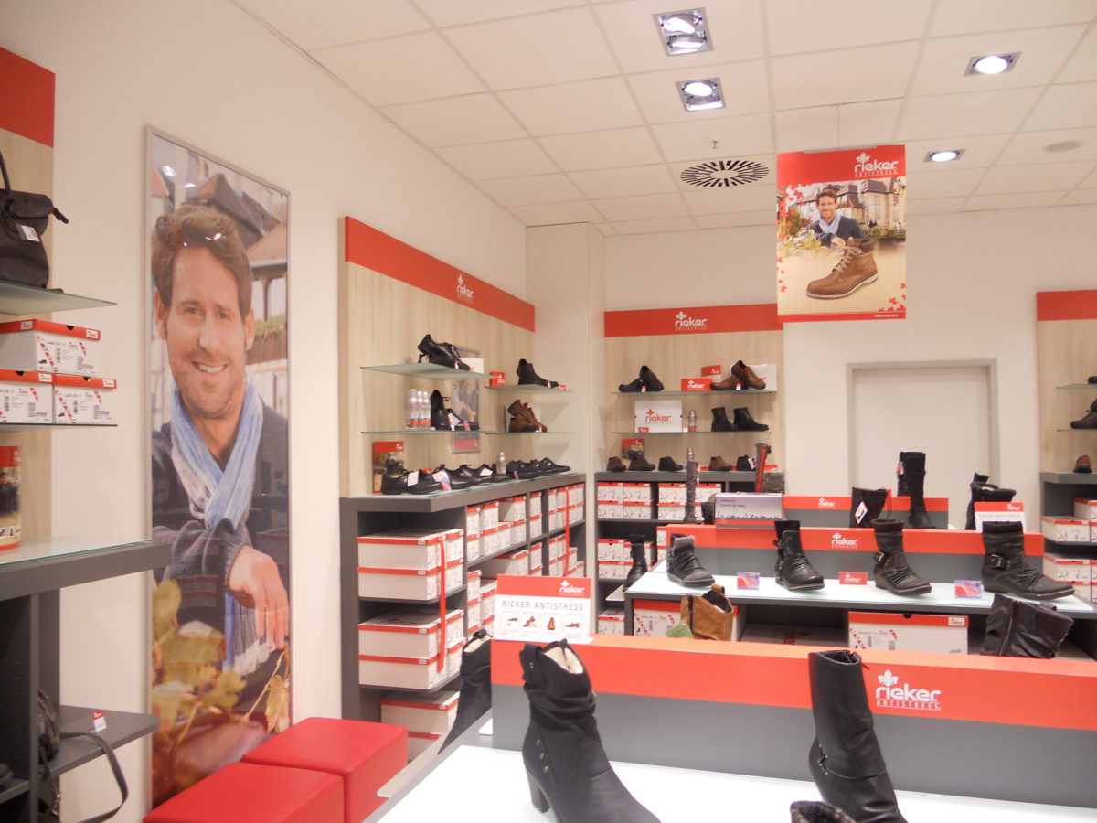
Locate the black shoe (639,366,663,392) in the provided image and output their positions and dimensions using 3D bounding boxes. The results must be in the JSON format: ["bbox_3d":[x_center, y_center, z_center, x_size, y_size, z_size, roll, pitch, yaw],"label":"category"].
[{"bbox_3d":[0.763,-0.243,6.284,0.105,0.115,0.290,1,19,-24],"label":"black shoe"}]

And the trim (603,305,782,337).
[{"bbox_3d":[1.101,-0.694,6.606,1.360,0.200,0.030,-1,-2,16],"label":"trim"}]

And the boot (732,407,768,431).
[{"bbox_3d":[1.487,0.054,6.285,0.262,0.172,0.100,-1,-2,38],"label":"boot"}]

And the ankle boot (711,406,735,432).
[{"bbox_3d":[1.300,0.057,6.287,0.100,0.175,0.262,1,-2,-26],"label":"ankle boot"}]

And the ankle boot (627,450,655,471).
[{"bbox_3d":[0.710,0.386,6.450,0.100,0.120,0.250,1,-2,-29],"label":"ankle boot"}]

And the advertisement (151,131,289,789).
[{"bbox_3d":[-1.142,0.209,3.034,0.030,2.180,0.760,-1,-2,16],"label":"advertisement"}]

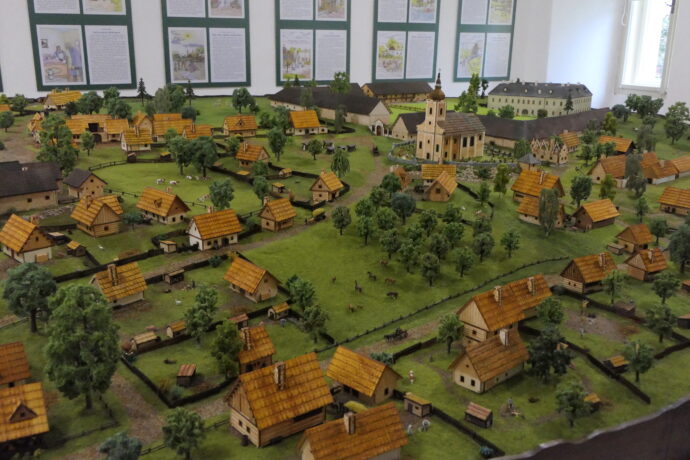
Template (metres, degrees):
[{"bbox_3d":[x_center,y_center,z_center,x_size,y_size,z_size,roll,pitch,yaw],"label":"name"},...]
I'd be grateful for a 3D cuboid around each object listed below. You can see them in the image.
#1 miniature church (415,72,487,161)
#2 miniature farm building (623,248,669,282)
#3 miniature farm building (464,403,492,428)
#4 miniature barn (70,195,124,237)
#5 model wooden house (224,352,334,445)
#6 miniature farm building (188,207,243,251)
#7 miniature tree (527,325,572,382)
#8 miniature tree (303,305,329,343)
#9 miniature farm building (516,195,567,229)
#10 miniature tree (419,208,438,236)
[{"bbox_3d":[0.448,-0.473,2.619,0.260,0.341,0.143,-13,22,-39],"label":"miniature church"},{"bbox_3d":[0.818,0.087,1.712,0.076,0.074,0.074,-7,19,-24],"label":"miniature farm building"},{"bbox_3d":[0.230,0.314,1.079,0.040,0.030,0.028,14,21,37],"label":"miniature farm building"},{"bbox_3d":[-0.728,-0.050,1.888,0.131,0.096,0.128,16,23,40],"label":"miniature barn"},{"bbox_3d":[-0.108,0.264,1.034,0.143,0.119,0.105,-11,20,-38],"label":"model wooden house"},{"bbox_3d":[-0.391,-0.015,1.889,0.139,0.119,0.092,-14,23,-40],"label":"miniature farm building"},{"bbox_3d":[0.383,0.232,1.165,0.081,0.111,0.077,7,19,19],"label":"miniature tree"},{"bbox_3d":[-0.057,0.182,1.221,0.050,0.078,0.050,1,17,0],"label":"miniature tree"},{"bbox_3d":[0.554,-0.051,1.785,0.118,0.062,0.056,17,24,41],"label":"miniature farm building"},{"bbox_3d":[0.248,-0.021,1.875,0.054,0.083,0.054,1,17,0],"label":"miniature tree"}]

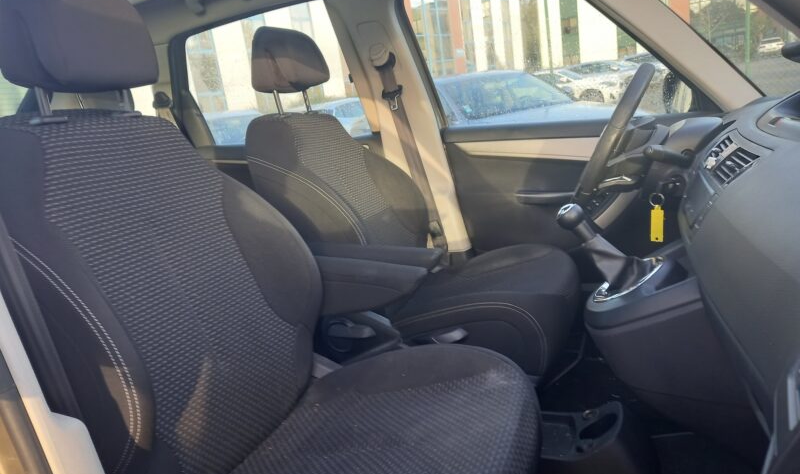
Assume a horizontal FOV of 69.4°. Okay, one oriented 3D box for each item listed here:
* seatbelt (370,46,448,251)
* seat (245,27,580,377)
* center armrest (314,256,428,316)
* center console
[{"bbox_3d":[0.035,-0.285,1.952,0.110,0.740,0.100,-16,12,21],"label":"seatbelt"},{"bbox_3d":[0.057,-0.120,1.619,0.840,0.990,0.530,-4,13,19],"label":"seat"},{"bbox_3d":[-0.080,0.092,1.182,0.330,0.125,0.085,-4,13,19],"label":"center armrest"},{"bbox_3d":[0.489,0.145,1.117,0.340,0.470,0.250,-4,13,19],"label":"center console"}]

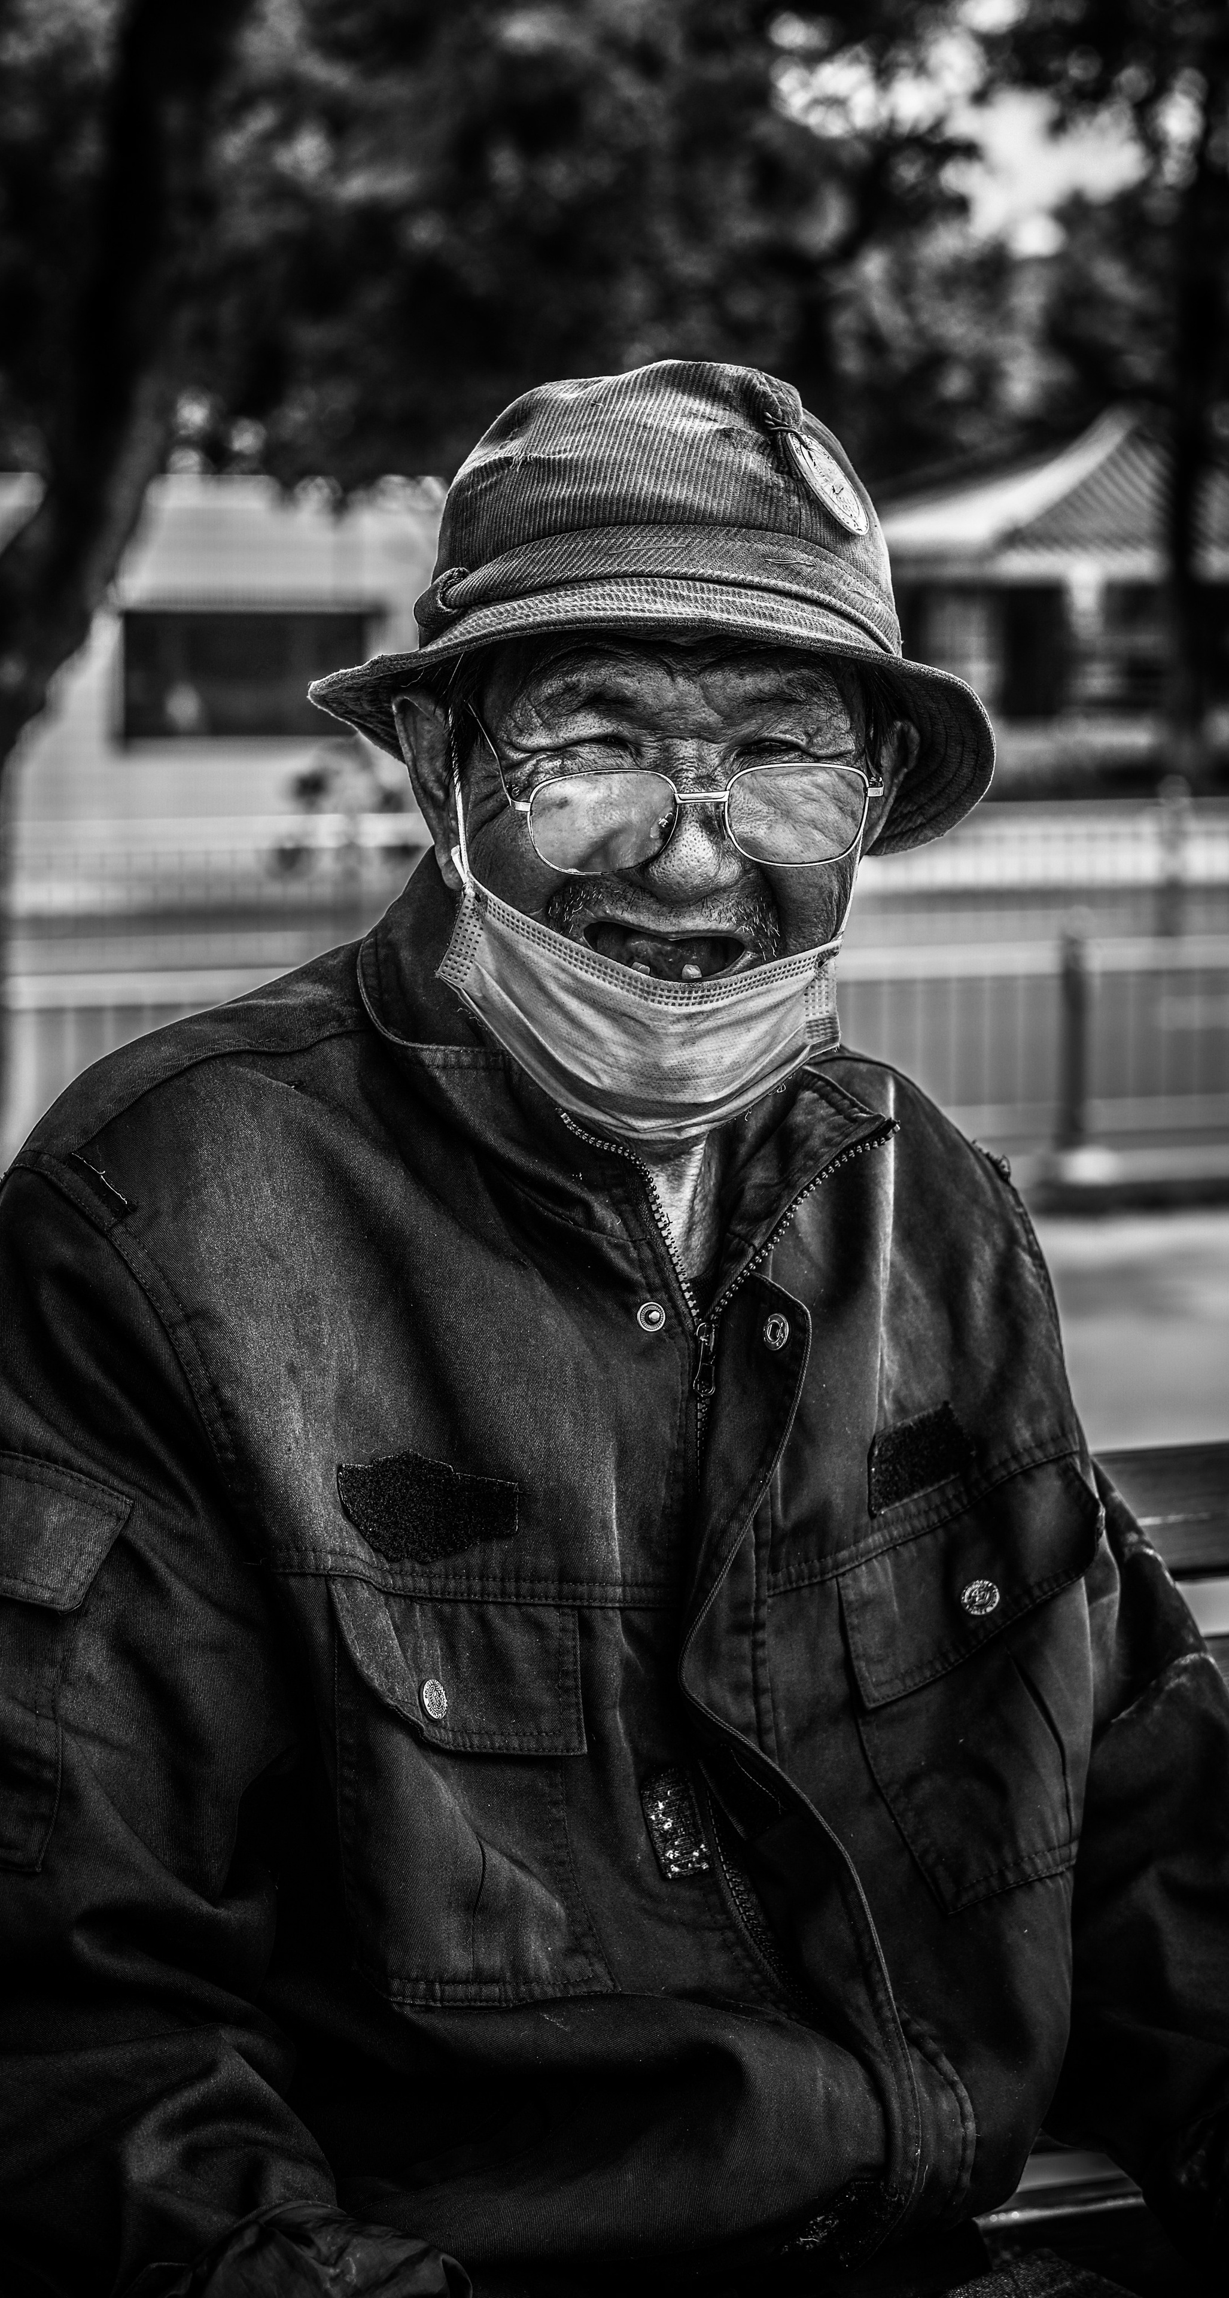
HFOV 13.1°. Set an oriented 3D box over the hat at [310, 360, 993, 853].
[{"bbox_3d":[0.017,-0.217,2.080,0.262,0.148,0.285,3,-15,1],"label":"hat"}]

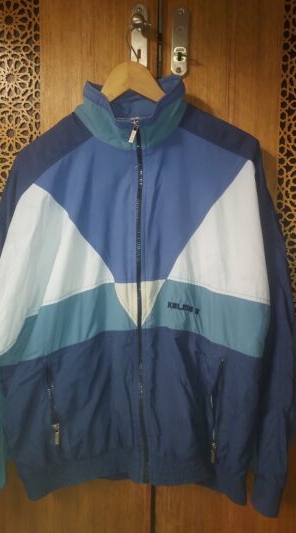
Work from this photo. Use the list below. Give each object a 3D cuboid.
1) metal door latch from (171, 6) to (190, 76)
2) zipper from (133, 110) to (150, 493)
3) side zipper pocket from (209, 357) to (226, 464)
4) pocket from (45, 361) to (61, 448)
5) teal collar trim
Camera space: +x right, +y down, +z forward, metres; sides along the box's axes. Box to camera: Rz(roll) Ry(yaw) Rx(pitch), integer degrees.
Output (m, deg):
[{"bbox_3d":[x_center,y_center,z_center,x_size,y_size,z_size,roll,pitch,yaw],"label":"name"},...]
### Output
[{"bbox_3d":[0.066,-0.458,0.752,0.037,0.143,0.014,1,4,2],"label":"metal door latch"},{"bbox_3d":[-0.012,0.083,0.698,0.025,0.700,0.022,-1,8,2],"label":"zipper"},{"bbox_3d":[0.137,0.284,0.730,0.027,0.212,0.020,3,5,-6],"label":"side zipper pocket"},{"bbox_3d":[-0.190,0.274,0.735,0.024,0.168,0.020,-4,5,8],"label":"pocket"},{"bbox_3d":[-0.033,-0.290,0.695,0.215,0.145,0.125,1,4,2],"label":"teal collar trim"}]

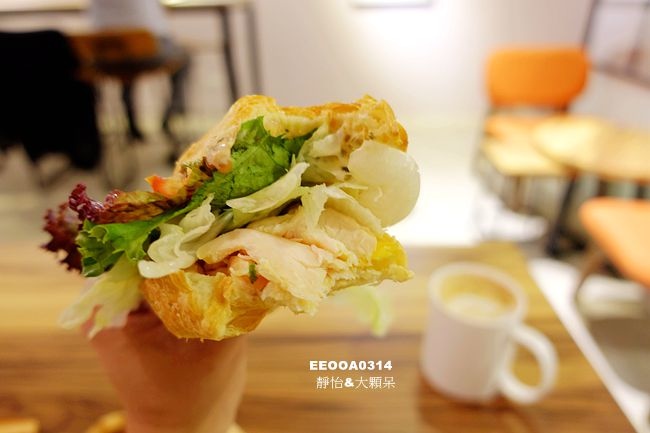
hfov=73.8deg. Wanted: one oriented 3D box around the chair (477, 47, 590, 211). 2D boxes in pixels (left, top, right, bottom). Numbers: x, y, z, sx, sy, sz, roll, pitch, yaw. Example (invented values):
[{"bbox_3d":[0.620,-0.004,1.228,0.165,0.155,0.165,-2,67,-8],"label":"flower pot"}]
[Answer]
[{"bbox_3d":[0.969,-0.345,1.991,0.480,0.710,0.560,4,32,10],"label":"chair"}]

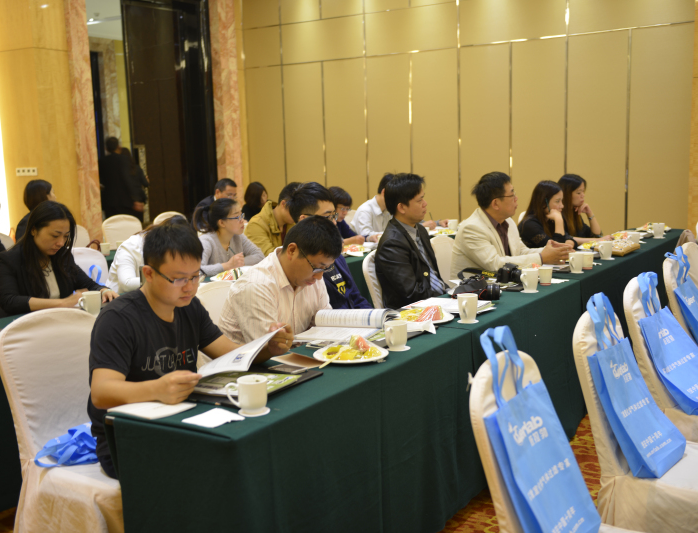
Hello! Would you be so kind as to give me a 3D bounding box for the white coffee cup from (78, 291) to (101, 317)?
[{"bbox_3d":[-1.120,0.162,3.648,0.080,0.097,0.106,4,10,36],"label":"white coffee cup"}]

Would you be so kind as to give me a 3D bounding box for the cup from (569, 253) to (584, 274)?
[{"bbox_3d":[1.247,-0.015,4.617,0.088,0.104,0.116,4,10,35],"label":"cup"}]

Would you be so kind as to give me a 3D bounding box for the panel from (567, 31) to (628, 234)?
[{"bbox_3d":[2.881,-1.330,9.784,0.718,2.687,0.060,3,9,32],"label":"panel"}]

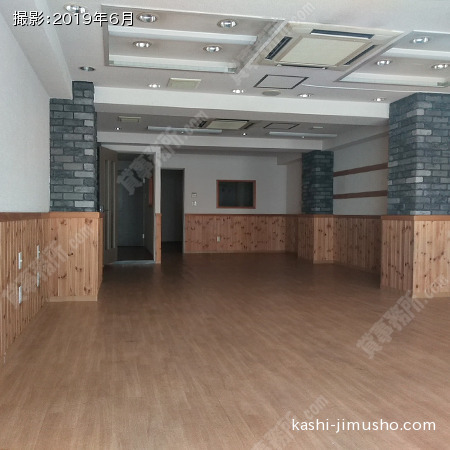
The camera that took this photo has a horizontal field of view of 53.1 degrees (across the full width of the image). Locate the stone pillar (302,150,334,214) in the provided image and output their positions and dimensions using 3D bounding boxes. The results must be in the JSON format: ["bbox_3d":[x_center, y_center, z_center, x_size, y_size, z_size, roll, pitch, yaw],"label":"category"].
[{"bbox_3d":[1.838,-0.809,8.896,0.385,1.215,0.593,0,2,-13],"label":"stone pillar"}]

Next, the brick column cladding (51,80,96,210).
[{"bbox_3d":[-1.697,-0.851,5.101,0.461,1.407,0.474,0,2,-13],"label":"brick column cladding"}]

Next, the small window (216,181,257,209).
[{"bbox_3d":[0.284,-0.726,10.874,0.983,0.684,0.099,0,2,-13],"label":"small window"}]

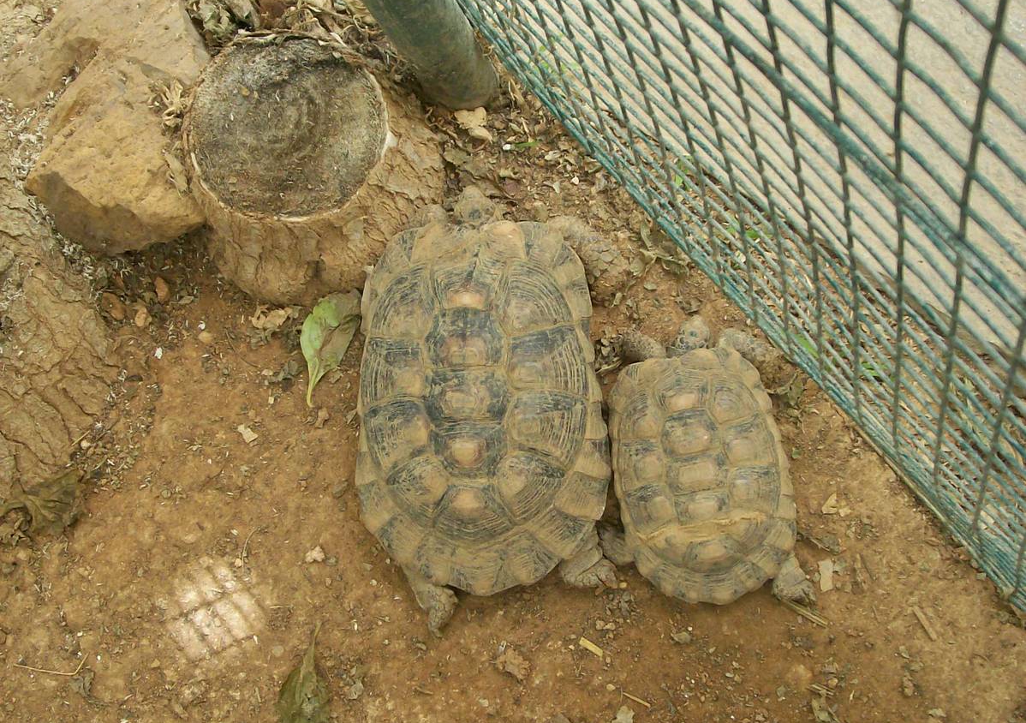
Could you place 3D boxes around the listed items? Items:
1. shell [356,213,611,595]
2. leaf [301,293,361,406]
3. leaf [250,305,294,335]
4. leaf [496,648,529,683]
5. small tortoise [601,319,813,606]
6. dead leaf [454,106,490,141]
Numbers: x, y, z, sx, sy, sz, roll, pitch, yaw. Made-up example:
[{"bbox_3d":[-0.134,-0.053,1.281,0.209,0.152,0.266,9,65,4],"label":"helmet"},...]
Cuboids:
[{"bbox_3d":[-0.029,0.023,1.280,0.188,0.123,0.279,-5,73,10],"label":"shell"},{"bbox_3d":[-0.147,-0.013,1.380,0.041,0.025,0.095,14,78,15],"label":"leaf"},{"bbox_3d":[-0.191,-0.036,1.402,0.035,0.014,0.021,-18,71,6],"label":"leaf"},{"bbox_3d":[0.002,0.220,1.290,0.024,0.009,0.017,43,86,19],"label":"leaf"},{"bbox_3d":[0.132,0.068,1.264,0.155,0.090,0.209,-8,73,9],"label":"small tortoise"},{"bbox_3d":[-0.031,-0.187,1.413,0.025,0.012,0.034,-19,71,6],"label":"dead leaf"}]

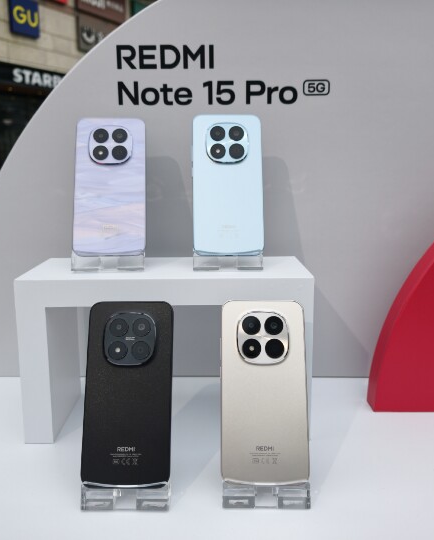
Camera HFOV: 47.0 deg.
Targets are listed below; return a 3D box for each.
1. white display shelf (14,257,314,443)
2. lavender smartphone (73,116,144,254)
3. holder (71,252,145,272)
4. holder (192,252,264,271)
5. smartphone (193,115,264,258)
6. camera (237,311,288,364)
[{"bbox_3d":[-0.053,0.085,0.576,0.302,0.180,0.118,0,11,-1],"label":"white display shelf"},{"bbox_3d":[-0.120,-0.095,0.561,0.078,0.164,0.011,-1,-12,-4],"label":"lavender smartphone"},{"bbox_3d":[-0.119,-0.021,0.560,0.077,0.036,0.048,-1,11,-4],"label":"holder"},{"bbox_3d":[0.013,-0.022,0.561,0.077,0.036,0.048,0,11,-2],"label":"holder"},{"bbox_3d":[0.013,-0.097,0.559,0.078,0.164,0.011,0,-9,-2],"label":"smartphone"},{"bbox_3d":[0.043,0.062,0.458,0.047,0.048,0.005,0,-12,0],"label":"camera"}]

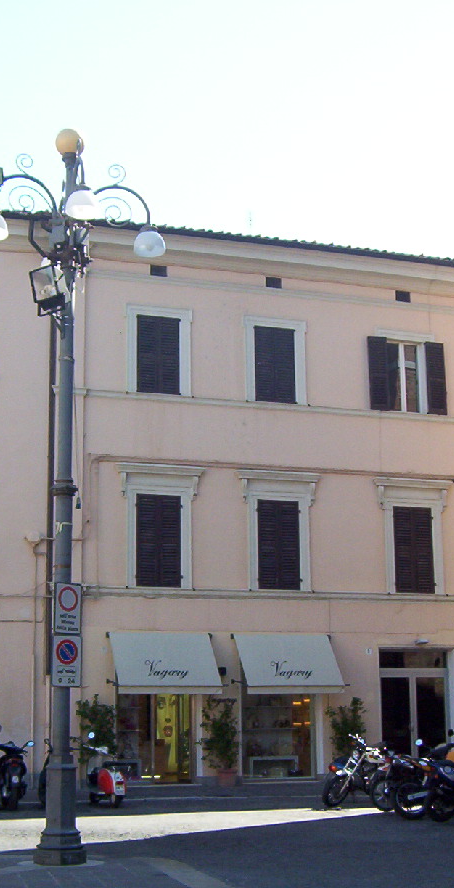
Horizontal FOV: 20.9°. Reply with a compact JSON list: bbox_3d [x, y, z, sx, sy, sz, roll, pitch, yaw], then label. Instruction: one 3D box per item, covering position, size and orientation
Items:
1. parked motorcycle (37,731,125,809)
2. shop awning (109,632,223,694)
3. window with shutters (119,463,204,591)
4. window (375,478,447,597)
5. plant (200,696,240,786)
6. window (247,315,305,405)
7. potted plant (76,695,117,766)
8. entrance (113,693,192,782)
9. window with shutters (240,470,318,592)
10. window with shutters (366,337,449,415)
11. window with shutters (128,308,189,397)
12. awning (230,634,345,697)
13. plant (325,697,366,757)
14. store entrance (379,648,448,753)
[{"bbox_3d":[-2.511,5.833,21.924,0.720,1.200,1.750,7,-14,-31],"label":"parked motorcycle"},{"bbox_3d":[-1.220,4.342,24.421,2.147,1.205,0.800,4,-13,-19],"label":"shop awning"},{"bbox_3d":[-1.338,1.701,25.272,1.687,2.542,0.300,4,-13,-19],"label":"window with shutters"},{"bbox_3d":[4.235,2.140,28.182,1.769,2.609,0.280,3,-13,-18],"label":"window"},{"bbox_3d":[-0.155,5.889,24.447,0.605,1.706,0.640,4,-13,-19],"label":"plant"},{"bbox_3d":[1.062,-1.827,26.998,1.300,1.837,0.200,4,-13,-19],"label":"window"},{"bbox_3d":[-2.684,6.130,25.444,0.850,1.869,0.800,3,-12,-19],"label":"potted plant"},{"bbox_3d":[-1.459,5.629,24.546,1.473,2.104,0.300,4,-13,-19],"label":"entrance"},{"bbox_3d":[1.176,2.012,28.214,1.759,2.715,0.280,3,-12,-19],"label":"window with shutters"},{"bbox_3d":[4.100,-1.548,27.960,1.840,1.627,0.220,4,-13,-19],"label":"window with shutters"},{"bbox_3d":[-1.560,-2.111,28.153,1.410,1.966,0.180,3,-12,-19],"label":"window with shutters"},{"bbox_3d":[1.276,4.514,25.277,2.128,1.210,0.800,4,-13,-19],"label":"awning"},{"bbox_3d":[2.537,6.318,26.138,0.840,1.877,0.800,3,-13,-18],"label":"plant"},{"bbox_3d":[4.155,6.010,27.584,1.643,2.812,0.200,3,-13,-18],"label":"store entrance"}]

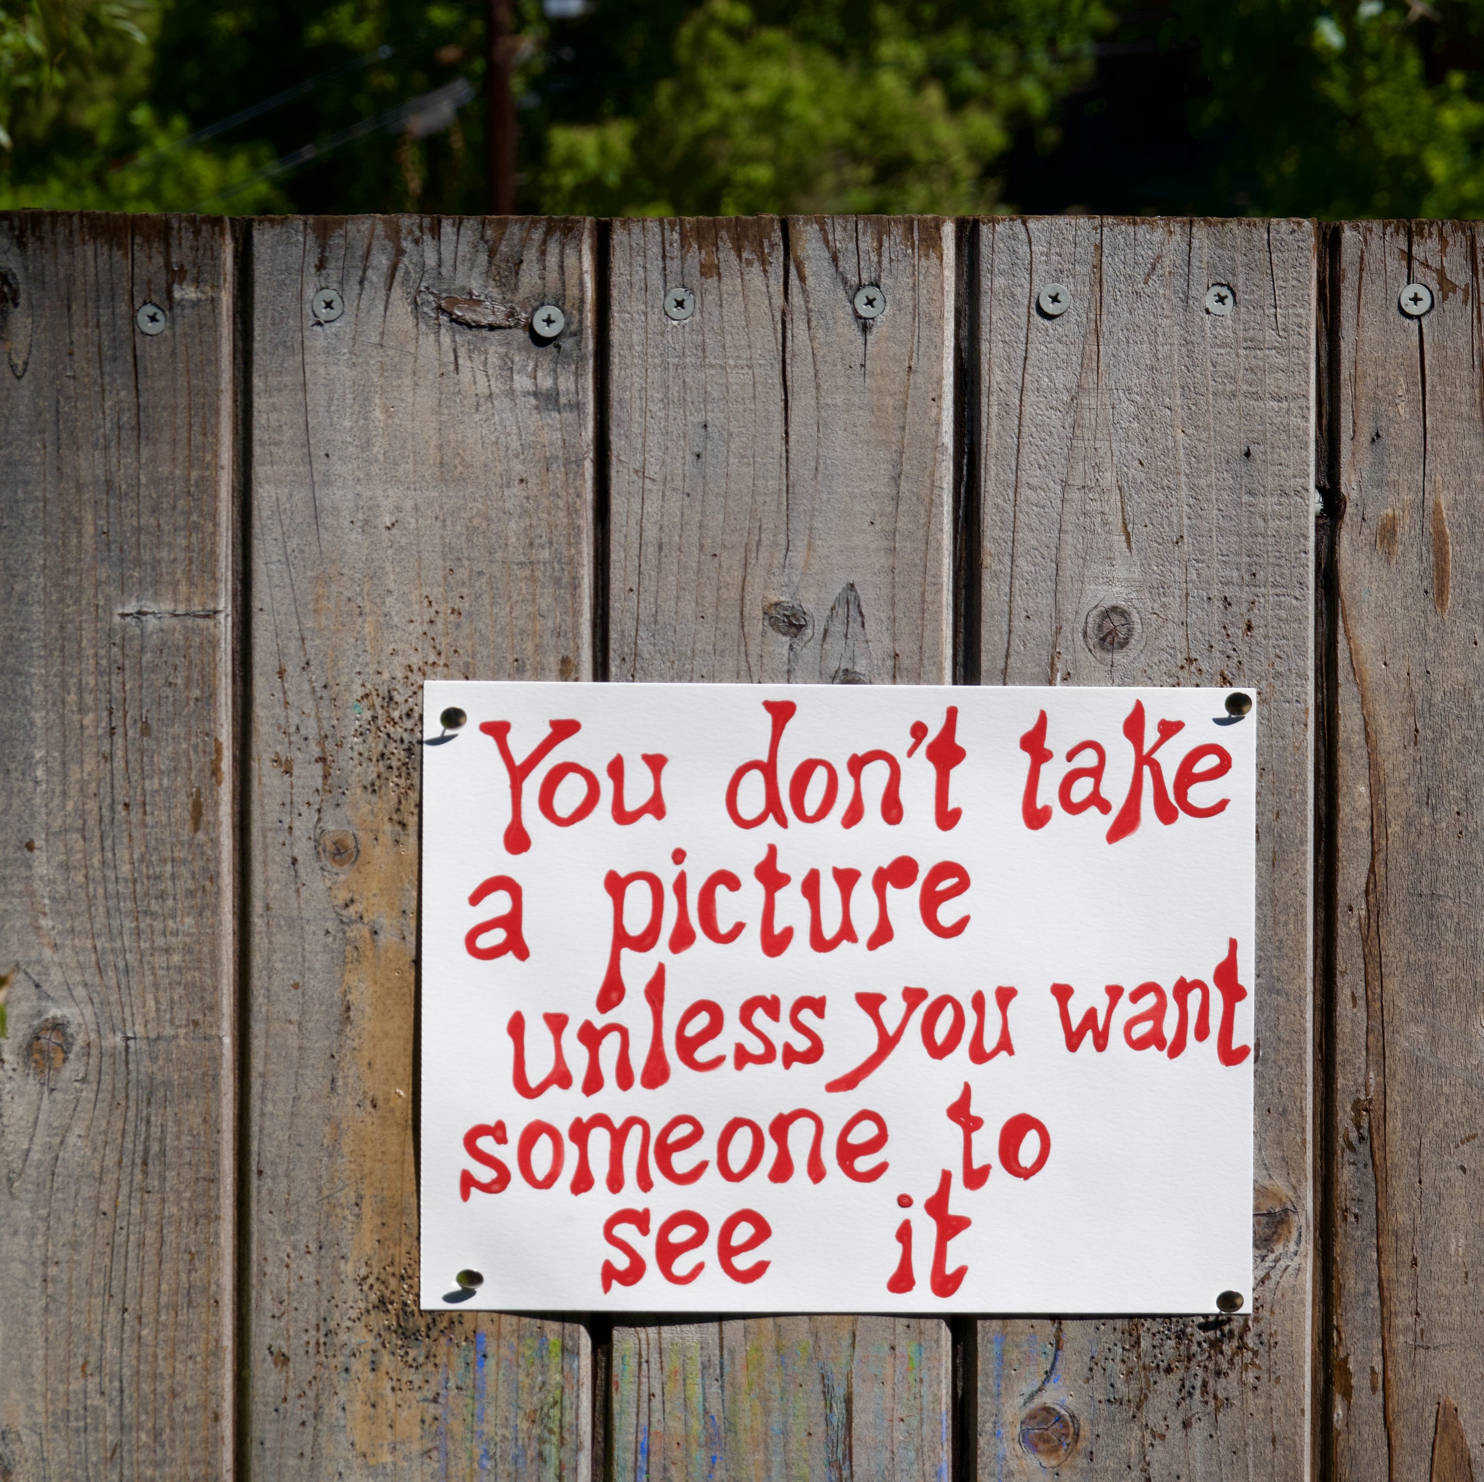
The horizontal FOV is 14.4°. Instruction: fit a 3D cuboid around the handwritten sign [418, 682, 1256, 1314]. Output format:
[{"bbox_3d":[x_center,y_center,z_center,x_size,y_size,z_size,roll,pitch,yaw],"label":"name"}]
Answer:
[{"bbox_3d":[0.036,0.095,2.160,0.306,0.231,0.005,0,1,-1],"label":"handwritten sign"}]

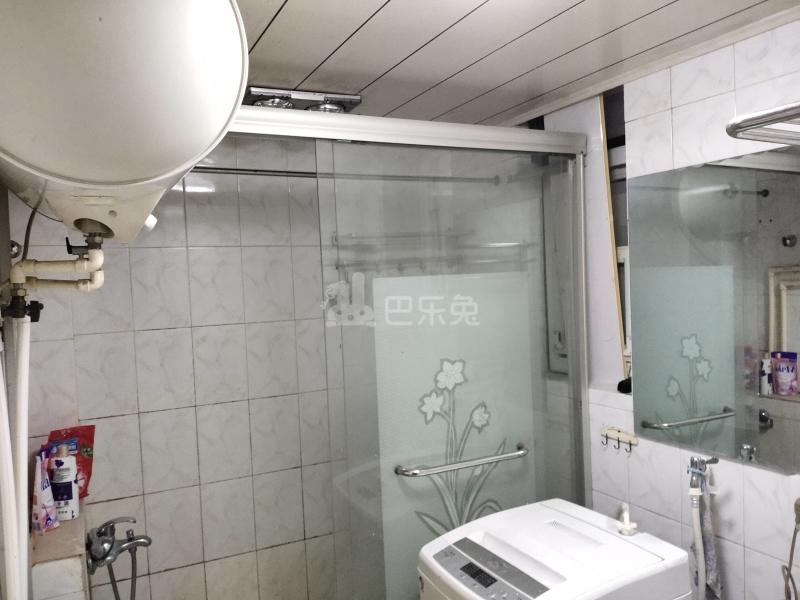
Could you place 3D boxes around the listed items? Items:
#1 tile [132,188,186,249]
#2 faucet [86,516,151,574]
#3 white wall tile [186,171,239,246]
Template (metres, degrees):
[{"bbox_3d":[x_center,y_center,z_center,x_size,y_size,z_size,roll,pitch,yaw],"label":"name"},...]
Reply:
[{"bbox_3d":[-0.894,-0.342,2.298,0.200,0.300,0.010,-3,3,-25],"label":"tile"},{"bbox_3d":[-0.961,0.817,2.138,0.201,0.149,0.200,-3,2,-25],"label":"faucet"},{"bbox_3d":[-0.723,-0.356,2.409,0.200,0.302,0.010,-3,2,-25],"label":"white wall tile"}]

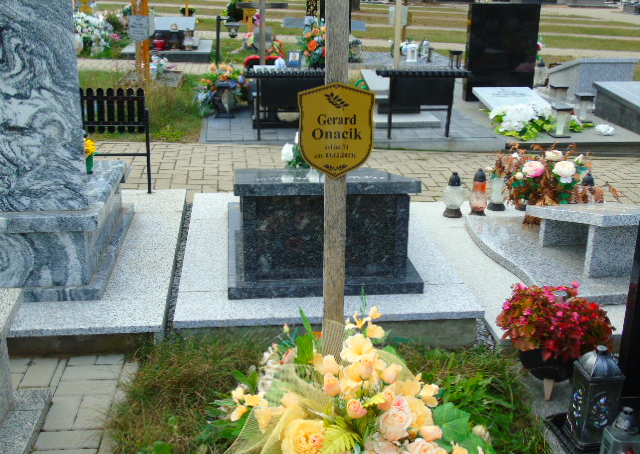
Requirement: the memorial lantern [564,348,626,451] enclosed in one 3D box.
[{"bbox_3d":[0.857,0.514,2.298,0.112,0.320,0.112,-1,20,-6],"label":"memorial lantern"}]

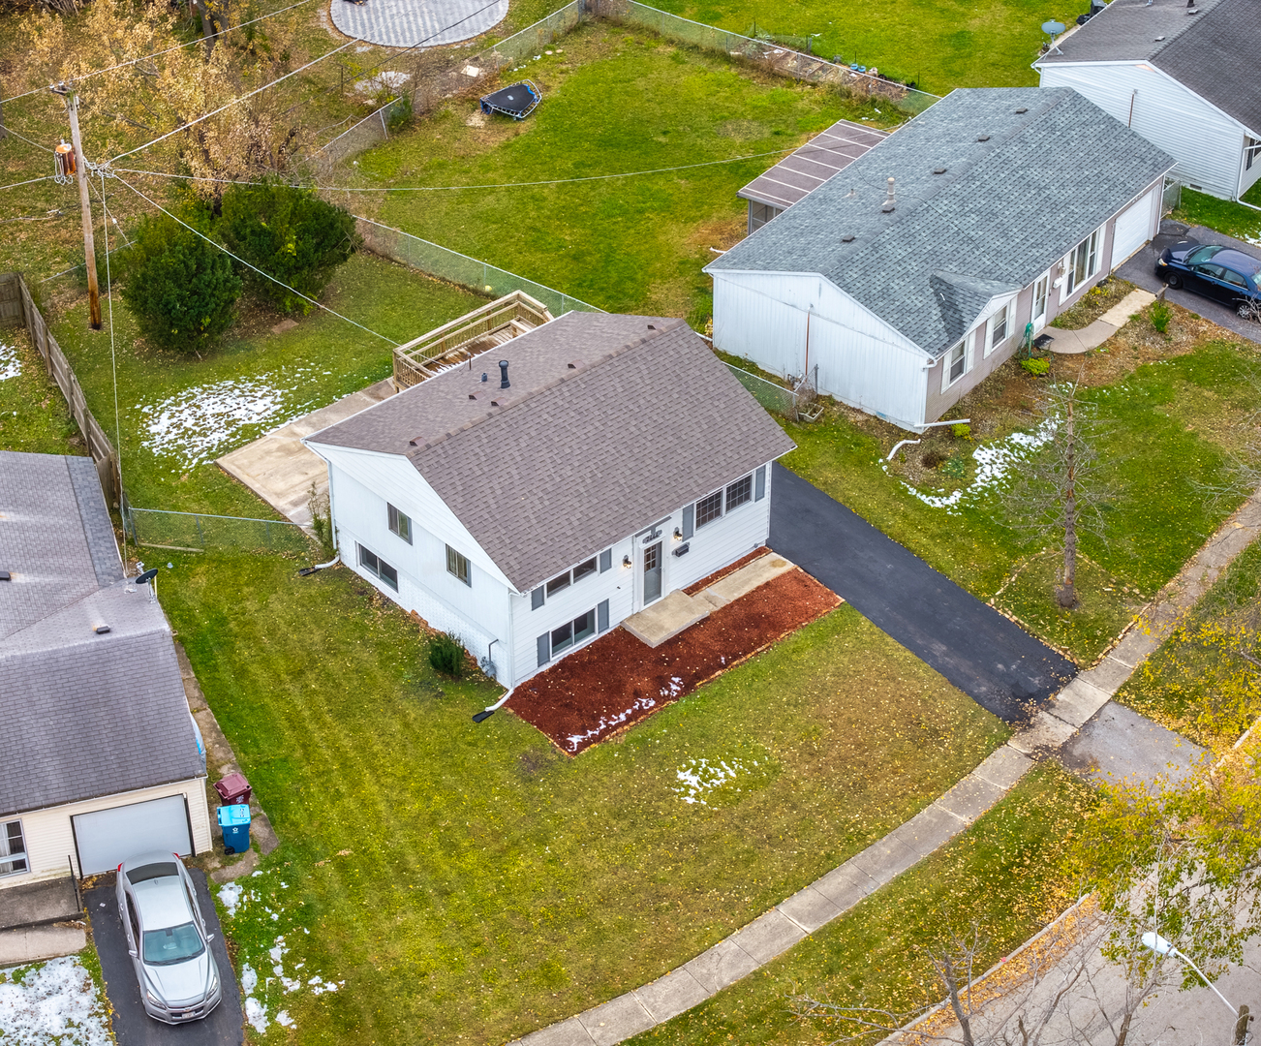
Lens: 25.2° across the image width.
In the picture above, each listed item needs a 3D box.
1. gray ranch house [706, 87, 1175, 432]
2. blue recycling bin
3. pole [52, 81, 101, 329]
[{"bbox_3d":[10.139,-9.280,90.468,8.498,4.229,14.799,24,43,29],"label":"gray ranch house"},{"bbox_3d":[-9.840,7.687,70.370,0.800,1.060,0.680,-5,37,-6],"label":"blue recycling bin"},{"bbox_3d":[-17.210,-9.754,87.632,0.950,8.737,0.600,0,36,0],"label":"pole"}]

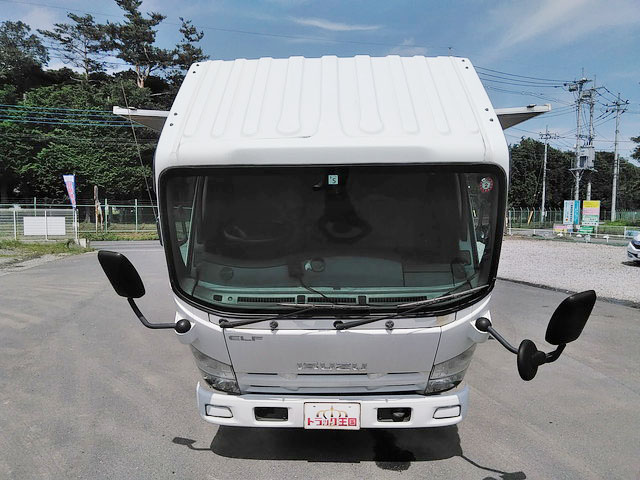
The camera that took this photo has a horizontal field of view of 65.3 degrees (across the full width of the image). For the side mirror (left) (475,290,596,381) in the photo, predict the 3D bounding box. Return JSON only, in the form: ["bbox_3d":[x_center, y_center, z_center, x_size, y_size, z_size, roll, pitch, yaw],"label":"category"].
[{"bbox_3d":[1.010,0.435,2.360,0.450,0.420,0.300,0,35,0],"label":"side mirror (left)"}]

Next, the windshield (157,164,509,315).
[{"bbox_3d":[0.062,-0.012,2.450,1.570,0.780,0.180,0,26,0],"label":"windshield"}]

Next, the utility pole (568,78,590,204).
[{"bbox_3d":[24.913,-8.540,47.514,1.700,13.940,0.800,0,4,0],"label":"utility pole"}]

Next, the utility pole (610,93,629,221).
[{"bbox_3d":[27.830,-7.670,46.582,1.300,11.980,0.600,0,4,0],"label":"utility pole"}]

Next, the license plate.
[{"bbox_3d":[0.074,1.035,2.930,0.330,0.165,0.020,0,4,0],"label":"license plate"}]

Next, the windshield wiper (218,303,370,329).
[{"bbox_3d":[-0.133,0.392,2.580,0.780,0.170,0.090,0,26,0],"label":"windshield wiper"}]

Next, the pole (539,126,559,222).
[{"bbox_3d":[23.479,-6.741,51.656,1.700,9.860,0.700,0,4,0],"label":"pole"}]

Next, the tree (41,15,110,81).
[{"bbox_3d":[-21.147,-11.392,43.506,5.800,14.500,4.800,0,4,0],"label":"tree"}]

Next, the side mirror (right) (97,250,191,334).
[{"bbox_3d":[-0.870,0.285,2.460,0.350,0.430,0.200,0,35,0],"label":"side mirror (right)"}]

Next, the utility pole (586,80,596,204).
[{"bbox_3d":[26.086,-8.486,48.019,0.900,13.800,0.600,0,4,0],"label":"utility pole"}]

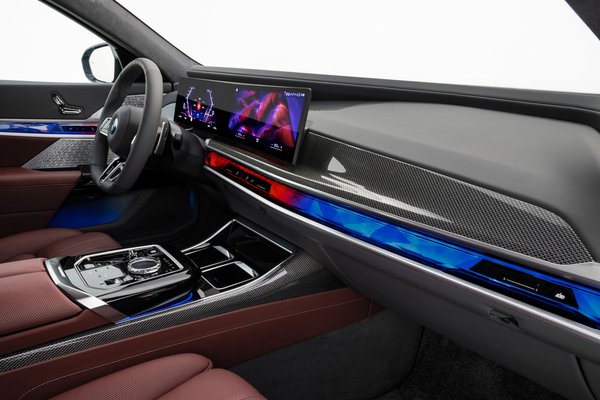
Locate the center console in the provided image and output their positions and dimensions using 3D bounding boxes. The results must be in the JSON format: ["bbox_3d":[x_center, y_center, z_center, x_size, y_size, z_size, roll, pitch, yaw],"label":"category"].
[{"bbox_3d":[-0.257,0.136,0.914,0.425,0.095,0.270,-12,21,-35],"label":"center console"}]

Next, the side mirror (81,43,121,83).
[{"bbox_3d":[-0.700,-0.499,1.645,0.145,0.155,0.235,-15,23,-41],"label":"side mirror"}]

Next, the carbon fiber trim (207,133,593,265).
[{"bbox_3d":[0.069,-0.077,0.829,0.135,0.090,0.890,-12,21,-35],"label":"carbon fiber trim"}]

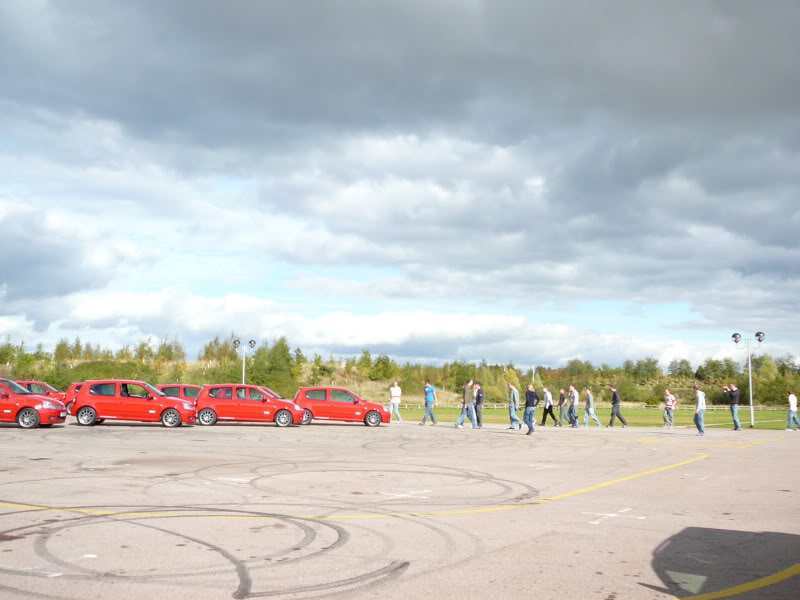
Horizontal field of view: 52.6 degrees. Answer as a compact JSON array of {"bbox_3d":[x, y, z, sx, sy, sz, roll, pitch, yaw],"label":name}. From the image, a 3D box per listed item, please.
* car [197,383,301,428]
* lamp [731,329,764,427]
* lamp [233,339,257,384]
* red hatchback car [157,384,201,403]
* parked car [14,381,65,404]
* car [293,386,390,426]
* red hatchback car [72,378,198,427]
[{"bbox_3d":[-5.113,3.594,27.633,3.810,1.420,1.650,2,-7,-6],"label":"car"},{"bbox_3d":[16.364,3.768,37.820,1.480,4.480,0.450,1,-7,5],"label":"lamp"},{"bbox_3d":[-10.162,4.878,52.795,1.500,4.450,0.450,1,-7,5],"label":"lamp"},{"bbox_3d":[-8.523,4.249,33.734,3.810,1.420,1.650,2,-7,-6],"label":"red hatchback car"},{"bbox_3d":[-15.658,4.297,35.440,3.810,1.420,1.650,1,-7,-2],"label":"parked car"},{"bbox_3d":[-2.194,3.959,30.087,3.810,1.420,1.650,2,-7,-6],"label":"car"},{"bbox_3d":[-8.173,3.227,25.237,3.810,1.420,1.650,2,-7,-6],"label":"red hatchback car"}]

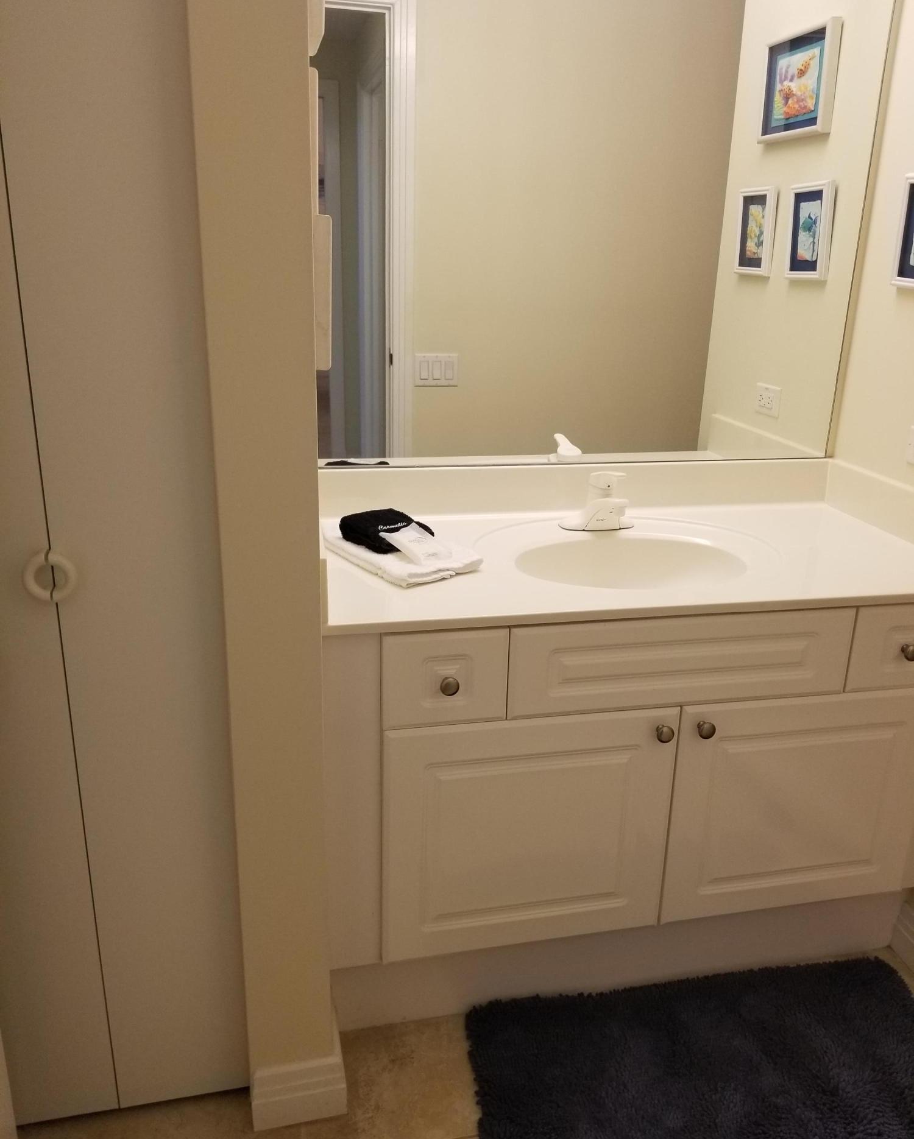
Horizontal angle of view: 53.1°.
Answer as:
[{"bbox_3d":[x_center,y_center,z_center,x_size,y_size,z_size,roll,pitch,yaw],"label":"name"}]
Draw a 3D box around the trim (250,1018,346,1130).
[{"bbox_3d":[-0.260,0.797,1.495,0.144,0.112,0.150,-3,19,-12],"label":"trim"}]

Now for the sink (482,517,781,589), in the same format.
[{"bbox_3d":[0.302,0.032,1.655,0.550,0.150,0.455,-3,19,-12],"label":"sink"}]

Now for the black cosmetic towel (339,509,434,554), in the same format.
[{"bbox_3d":[-0.117,-0.068,1.578,0.117,0.038,0.117,-13,23,-36],"label":"black cosmetic towel"}]

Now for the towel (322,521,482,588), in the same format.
[{"bbox_3d":[-0.109,-0.038,1.565,0.160,0.029,0.320,-12,22,-35],"label":"towel"}]

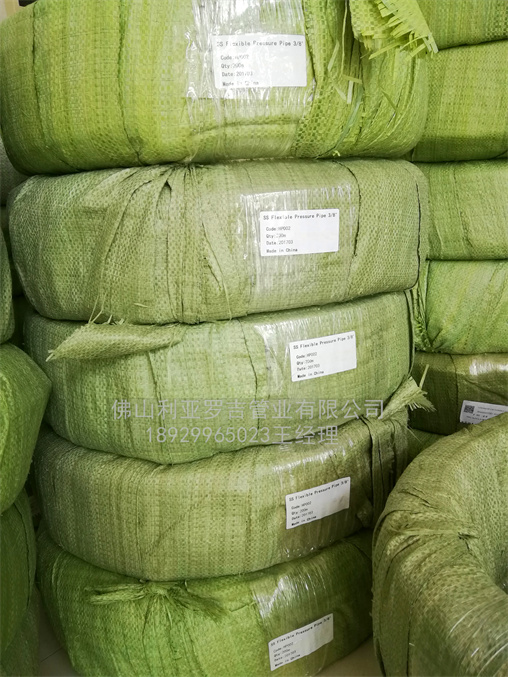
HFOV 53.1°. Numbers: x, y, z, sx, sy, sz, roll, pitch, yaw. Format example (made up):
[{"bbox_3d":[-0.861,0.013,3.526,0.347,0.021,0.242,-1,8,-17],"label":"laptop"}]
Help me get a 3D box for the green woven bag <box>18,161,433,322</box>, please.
[{"bbox_3d":[-0.063,-0.185,0.920,0.690,0.190,0.690,-6,14,-17],"label":"green woven bag"}]

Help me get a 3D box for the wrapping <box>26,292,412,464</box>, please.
[{"bbox_3d":[-0.056,-0.002,0.898,0.635,0.180,0.635,-7,13,-18],"label":"wrapping"}]

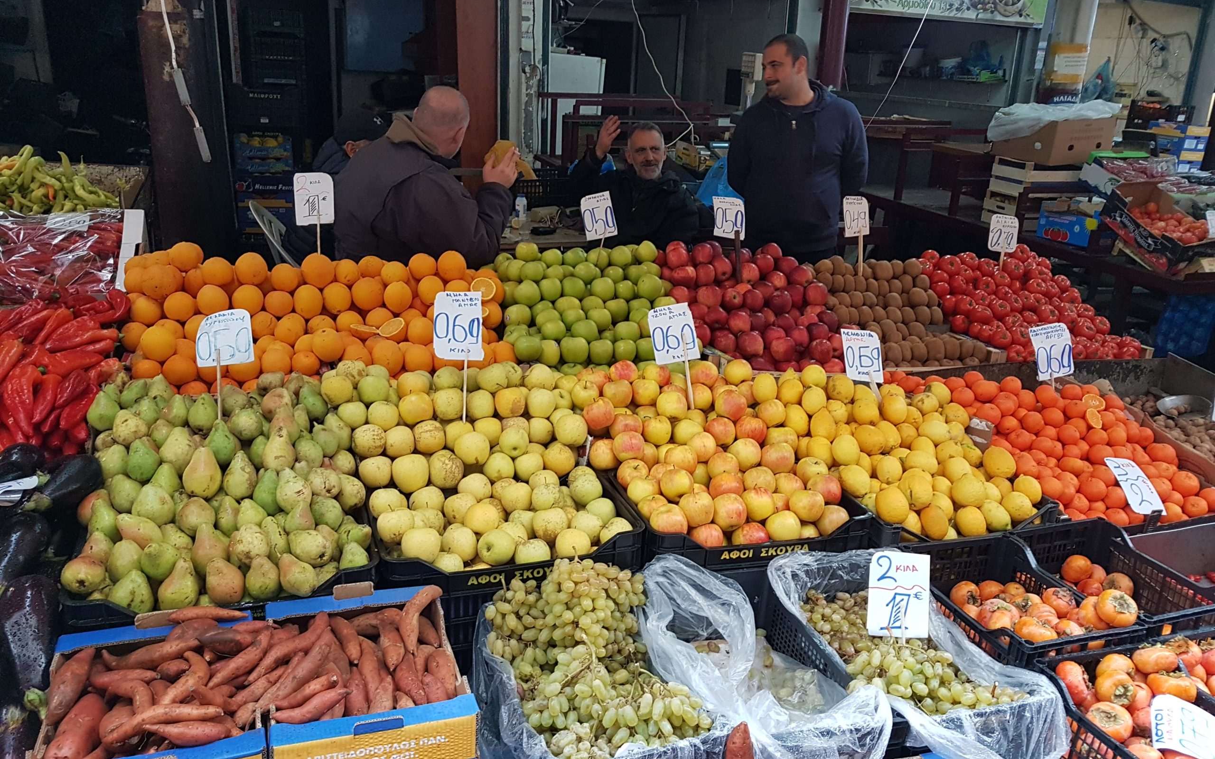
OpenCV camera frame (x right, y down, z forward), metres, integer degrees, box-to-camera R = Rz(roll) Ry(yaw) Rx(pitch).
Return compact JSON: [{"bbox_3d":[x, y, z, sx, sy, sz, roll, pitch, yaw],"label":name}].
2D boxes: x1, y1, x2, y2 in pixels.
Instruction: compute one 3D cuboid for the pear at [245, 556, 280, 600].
[{"bbox_3d":[-0.615,0.355,1.630,0.066,0.085,0.066,2,12,0],"label":"pear"}]

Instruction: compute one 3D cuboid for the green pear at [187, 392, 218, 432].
[{"bbox_3d":[-0.863,0.070,1.950,0.066,0.088,0.066,-3,-20,0],"label":"green pear"}]

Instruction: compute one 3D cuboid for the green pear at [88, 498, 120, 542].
[{"bbox_3d":[-1.021,0.286,1.850,0.068,0.097,0.068,-15,6,0],"label":"green pear"}]

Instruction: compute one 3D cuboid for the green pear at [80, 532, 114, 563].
[{"bbox_3d":[-0.915,0.310,1.640,0.066,0.090,0.066,-3,6,0],"label":"green pear"}]

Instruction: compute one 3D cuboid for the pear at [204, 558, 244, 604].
[{"bbox_3d":[-0.679,0.359,1.620,0.070,0.088,0.070,-9,12,3],"label":"pear"}]

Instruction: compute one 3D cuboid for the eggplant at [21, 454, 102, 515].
[{"bbox_3d":[-1.038,0.200,1.740,0.078,0.078,0.190,11,39,27],"label":"eggplant"}]

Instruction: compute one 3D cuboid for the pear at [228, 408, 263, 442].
[{"bbox_3d":[-0.772,0.094,1.945,0.070,0.070,0.085,-6,47,-11],"label":"pear"}]

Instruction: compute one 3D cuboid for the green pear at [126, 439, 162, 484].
[{"bbox_3d":[-0.936,0.166,1.840,0.068,0.090,0.068,2,9,0],"label":"green pear"}]

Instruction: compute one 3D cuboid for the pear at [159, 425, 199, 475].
[{"bbox_3d":[-0.951,0.159,2.020,0.079,0.105,0.079,13,3,0],"label":"pear"}]

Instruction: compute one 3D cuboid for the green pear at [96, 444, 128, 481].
[{"bbox_3d":[-1.081,0.181,1.990,0.071,0.092,0.071,21,6,0],"label":"green pear"}]

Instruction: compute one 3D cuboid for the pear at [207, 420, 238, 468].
[{"bbox_3d":[-0.875,0.145,2.070,0.072,0.105,0.072,-5,6,0],"label":"pear"}]

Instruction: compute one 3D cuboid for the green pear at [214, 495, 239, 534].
[{"bbox_3d":[-0.728,0.261,1.745,0.060,0.087,0.060,6,0,0],"label":"green pear"}]

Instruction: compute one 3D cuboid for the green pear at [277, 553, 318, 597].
[{"bbox_3d":[-0.640,0.406,1.890,0.074,0.103,0.074,-40,9,0],"label":"green pear"}]

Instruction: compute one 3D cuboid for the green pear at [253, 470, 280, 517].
[{"bbox_3d":[-0.660,0.223,1.780,0.065,0.093,0.065,8,3,0],"label":"green pear"}]

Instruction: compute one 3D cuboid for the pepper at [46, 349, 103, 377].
[{"bbox_3d":[-1.199,-0.039,2.050,0.140,0.045,0.052,4,18,5],"label":"pepper"}]

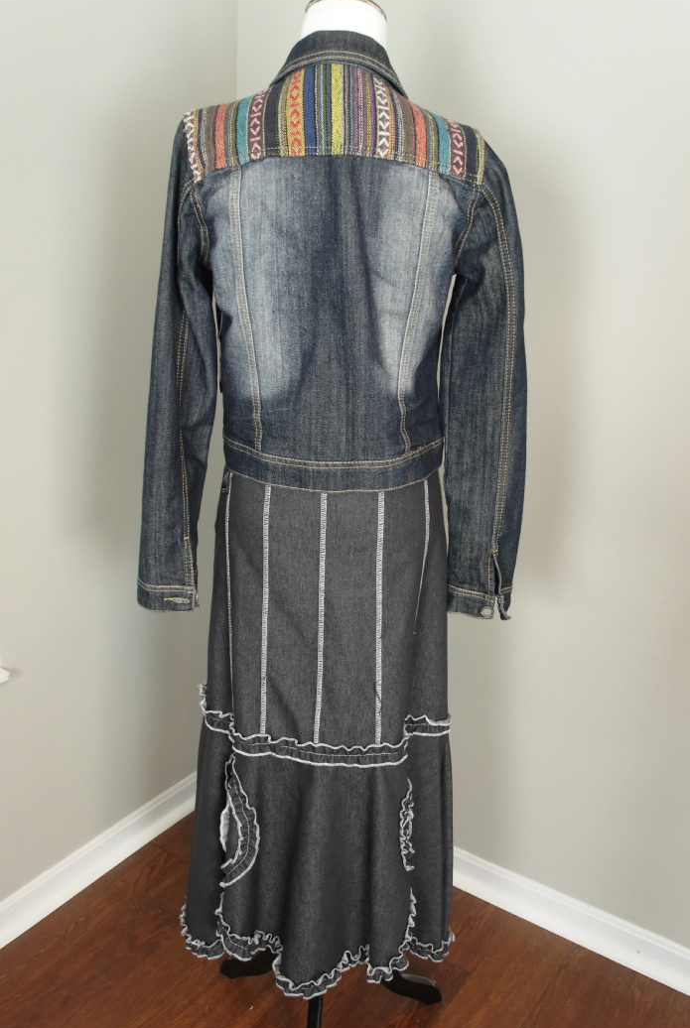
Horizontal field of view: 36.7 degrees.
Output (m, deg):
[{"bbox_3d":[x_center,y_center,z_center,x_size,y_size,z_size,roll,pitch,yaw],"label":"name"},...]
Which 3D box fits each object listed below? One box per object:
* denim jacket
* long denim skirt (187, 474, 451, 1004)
[{"bbox_3d":[-0.021,-0.212,1.379,0.520,0.770,0.300,4,20,4],"label":"denim jacket"},{"bbox_3d":[-0.042,0.290,1.525,0.440,0.850,0.360,4,20,4],"label":"long denim skirt"}]

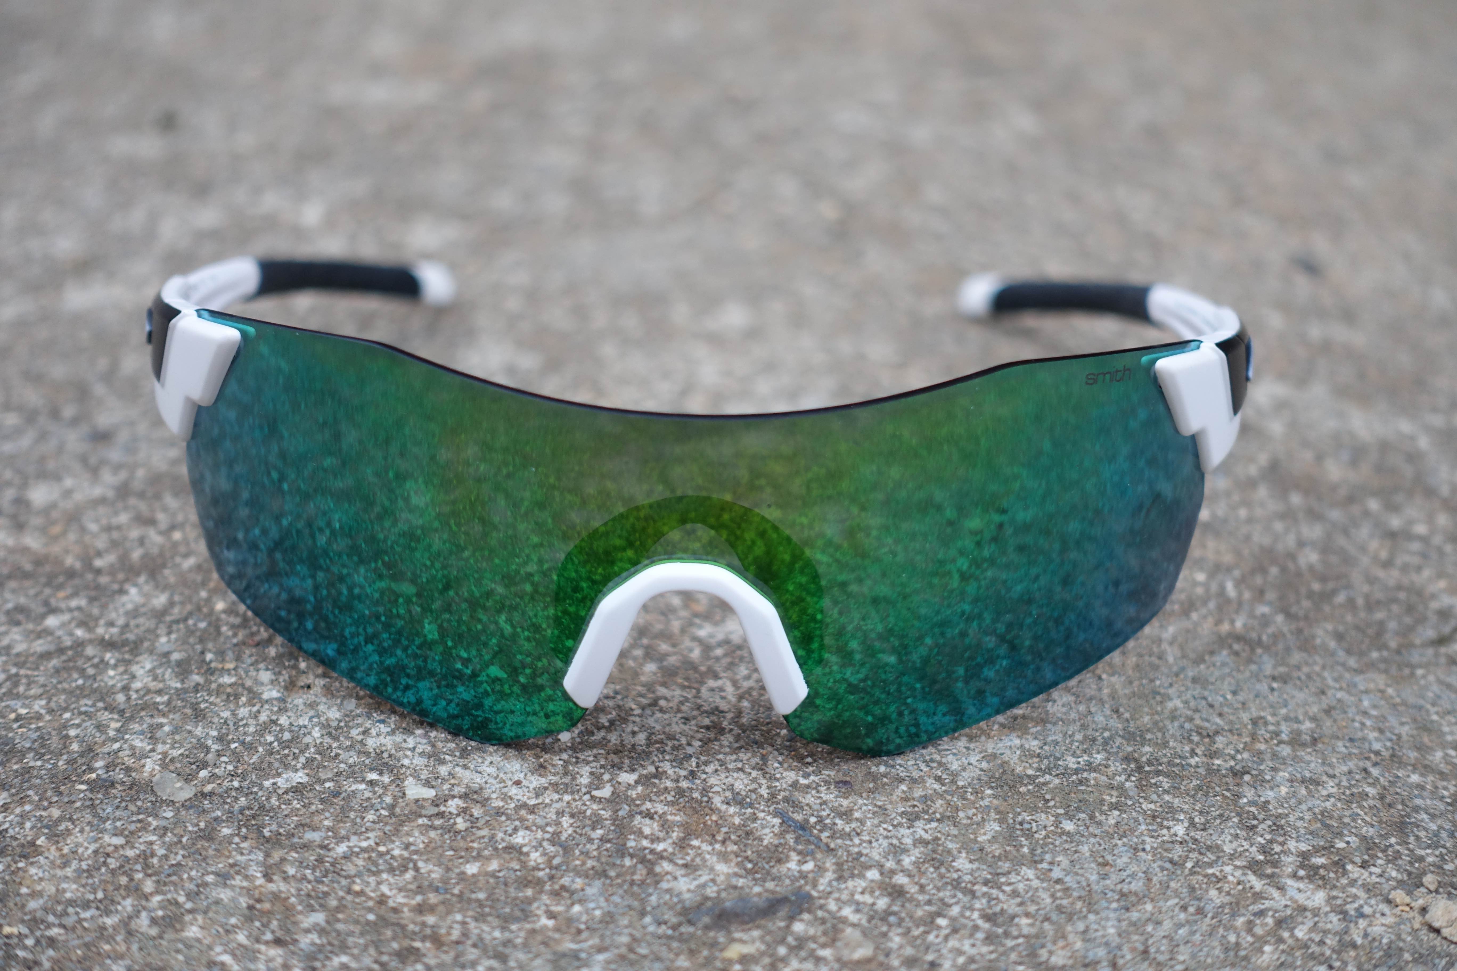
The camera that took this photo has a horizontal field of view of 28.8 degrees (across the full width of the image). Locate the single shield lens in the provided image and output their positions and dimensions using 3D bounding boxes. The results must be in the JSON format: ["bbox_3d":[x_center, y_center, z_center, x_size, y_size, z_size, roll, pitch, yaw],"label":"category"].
[{"bbox_3d":[-0.004,0.002,0.347,0.132,0.048,0.043,2,25,0],"label":"single shield lens"}]

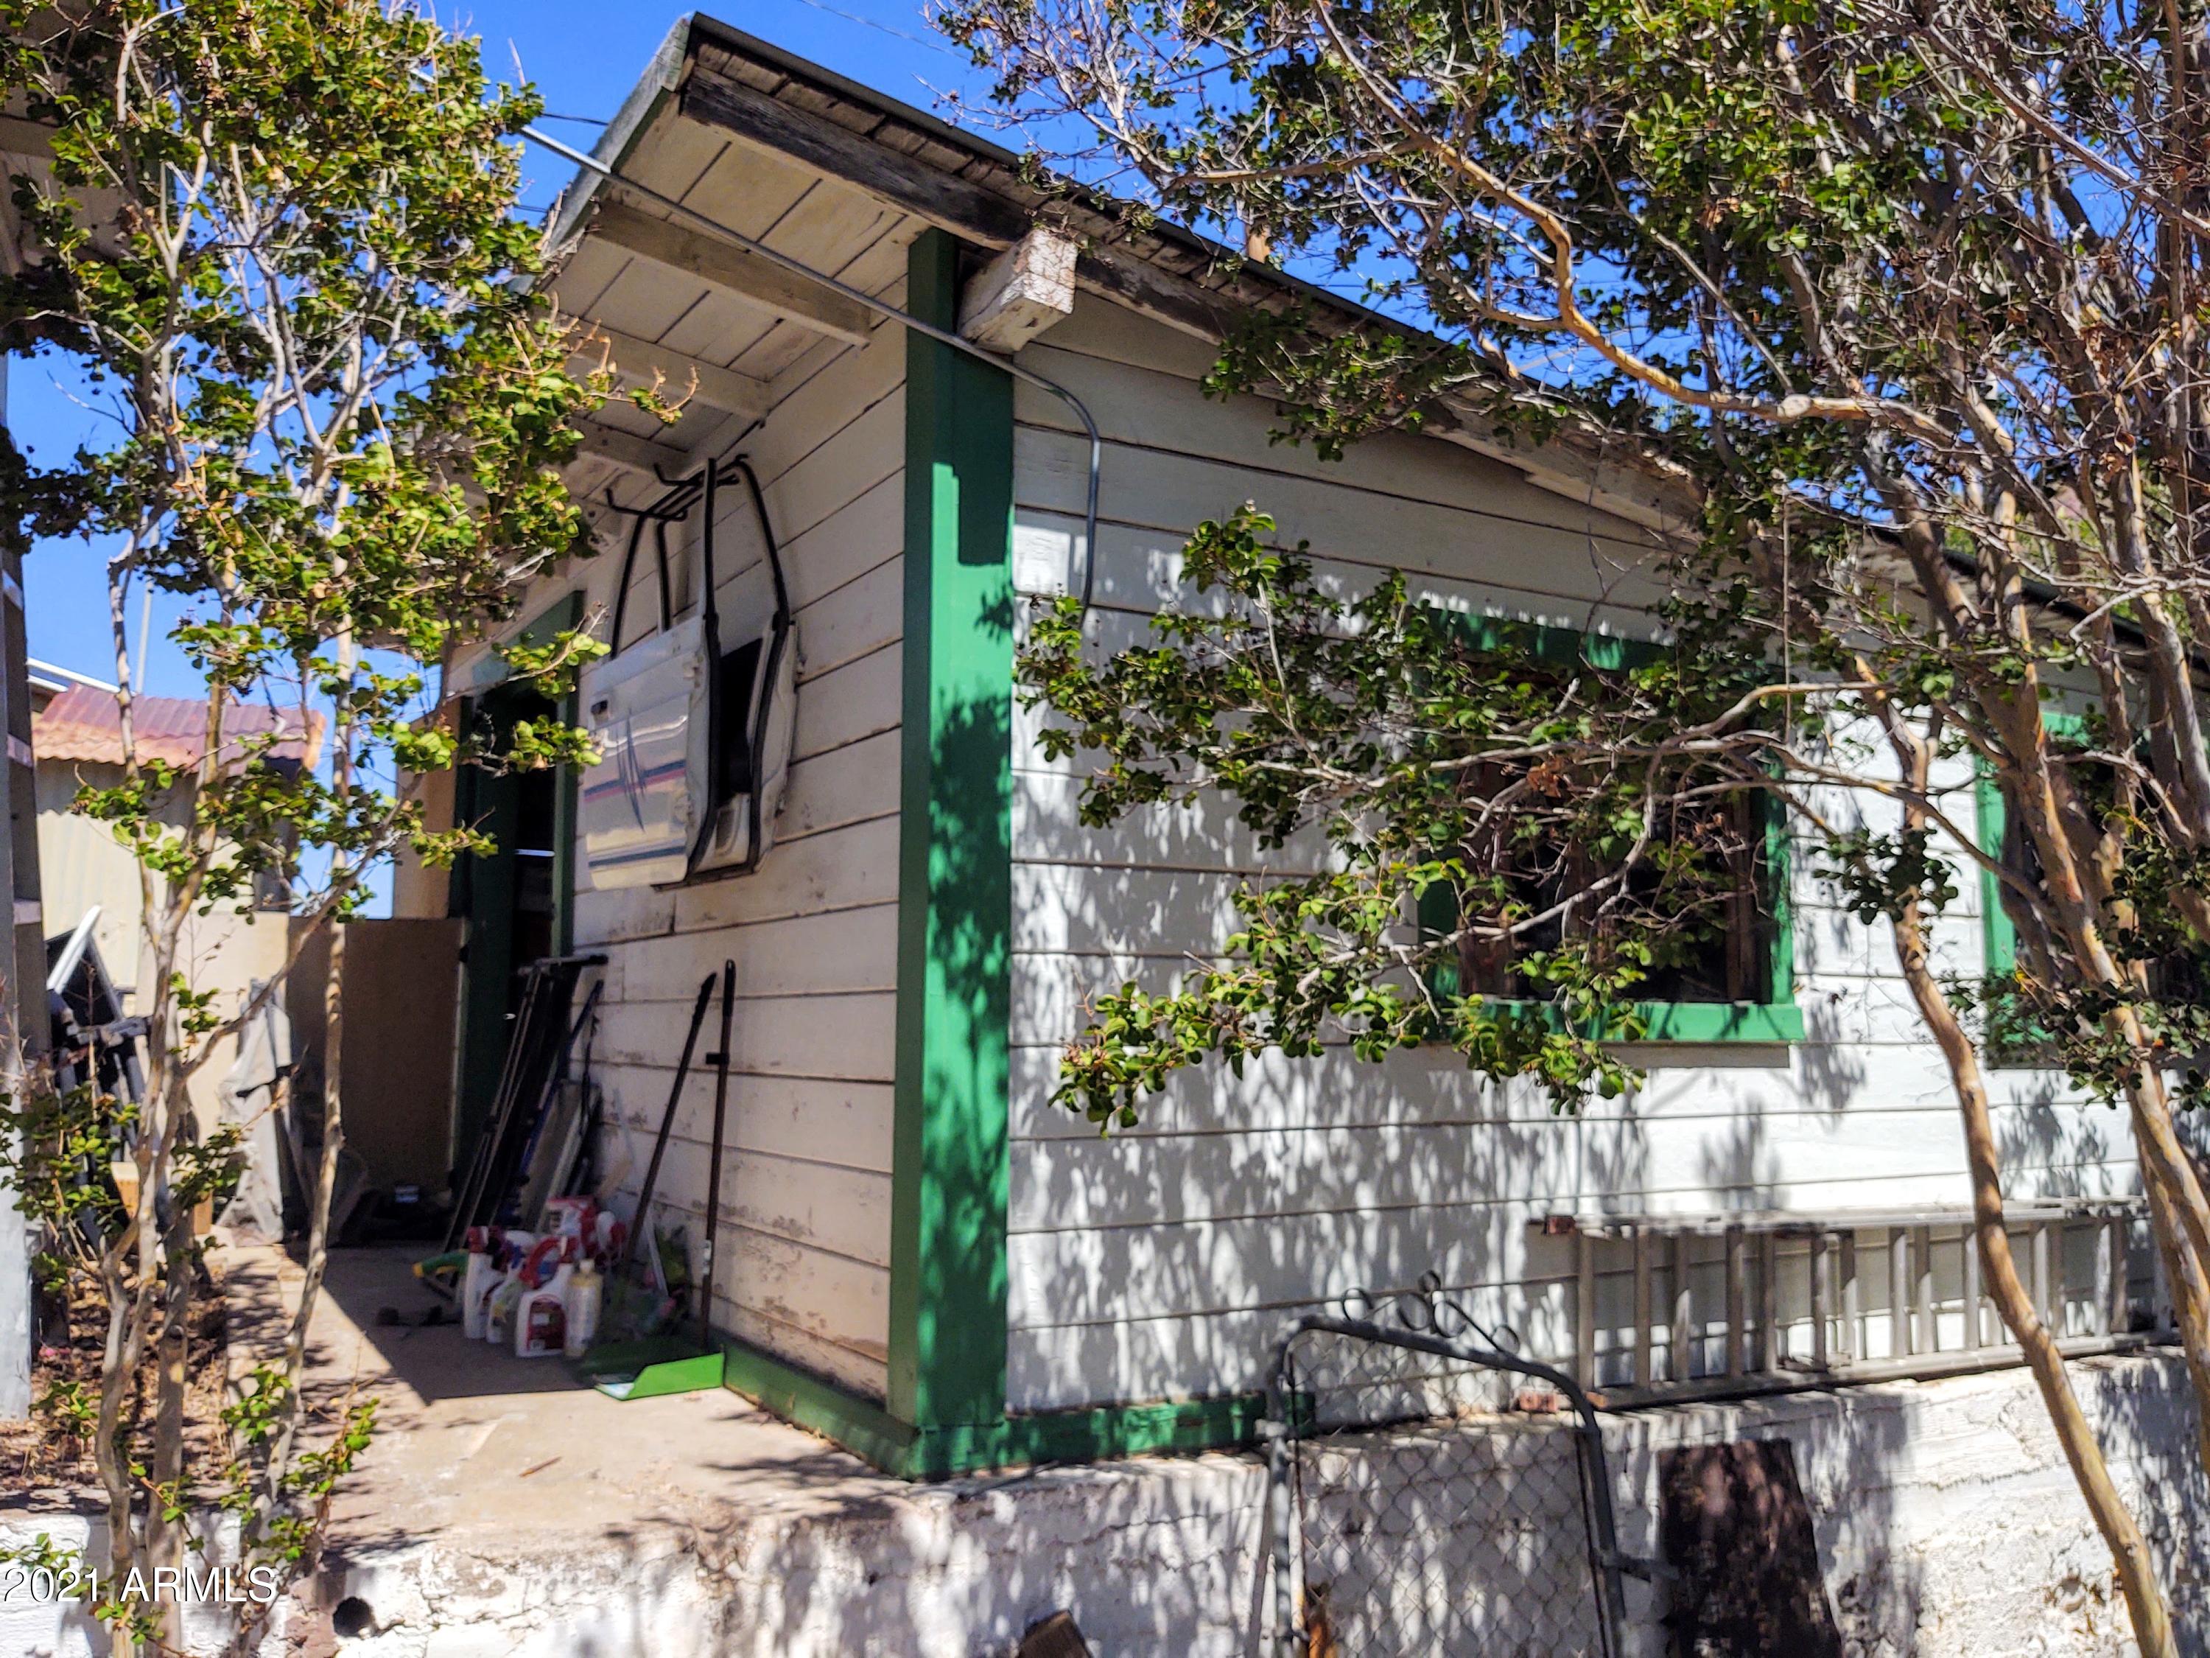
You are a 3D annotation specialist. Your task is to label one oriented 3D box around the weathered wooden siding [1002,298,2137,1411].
[{"bbox_3d":[1.546,0.149,4.461,4.060,2.250,0.120,4,-8,-30],"label":"weathered wooden siding"}]

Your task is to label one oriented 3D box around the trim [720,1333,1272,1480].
[{"bbox_3d":[-0.259,1.230,3.832,0.852,0.130,1.090,4,-8,-30],"label":"trim"}]

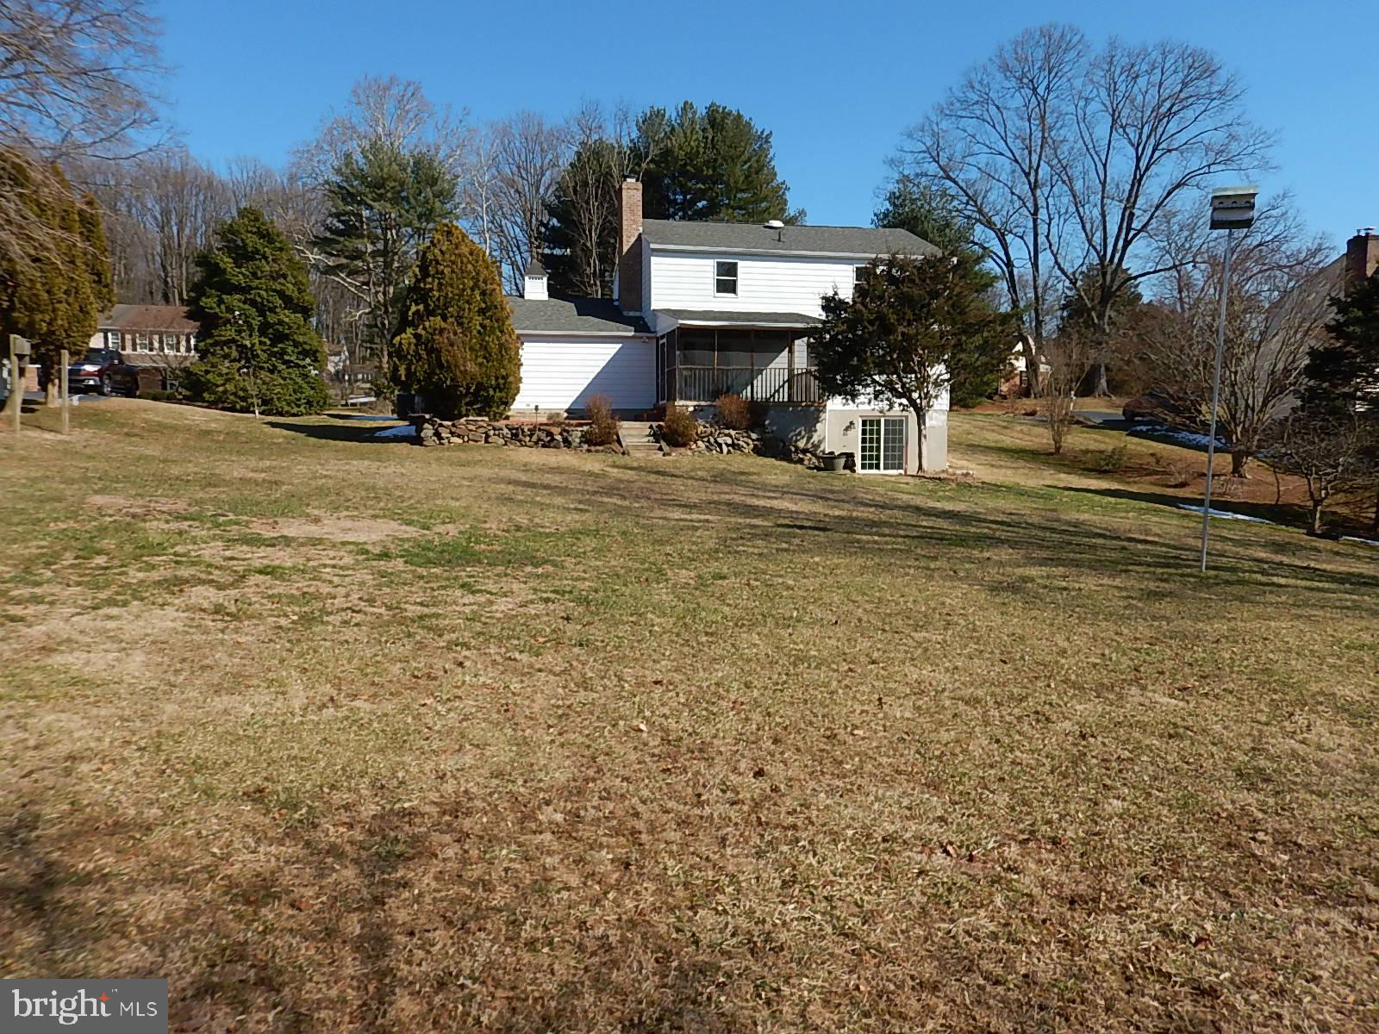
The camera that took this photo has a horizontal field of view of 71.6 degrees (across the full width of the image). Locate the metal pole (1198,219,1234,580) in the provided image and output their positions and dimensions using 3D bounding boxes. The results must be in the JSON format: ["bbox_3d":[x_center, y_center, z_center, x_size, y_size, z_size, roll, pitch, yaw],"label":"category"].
[{"bbox_3d":[6.578,-1.419,11.920,0.060,4.269,0.060,5,6,28],"label":"metal pole"}]

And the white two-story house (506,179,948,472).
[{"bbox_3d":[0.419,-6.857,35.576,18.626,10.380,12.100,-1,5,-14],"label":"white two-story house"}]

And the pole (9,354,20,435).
[{"bbox_3d":[-11.420,-2.094,16.178,0.119,1.393,0.110,-4,6,-35],"label":"pole"}]

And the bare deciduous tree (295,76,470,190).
[{"bbox_3d":[-19.632,-17.035,60.722,10.760,21.438,10.760,-2,5,-18],"label":"bare deciduous tree"}]

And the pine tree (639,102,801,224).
[{"bbox_3d":[1.759,-15.162,55.769,9.481,17.456,9.481,0,6,2],"label":"pine tree"}]

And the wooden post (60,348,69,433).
[{"bbox_3d":[-10.562,-2.111,16.176,0.107,1.429,0.110,-3,6,-33],"label":"wooden post"}]

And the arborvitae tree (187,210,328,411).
[{"bbox_3d":[-16.203,-7.666,35.910,4.808,7.722,4.808,-3,6,-24],"label":"arborvitae tree"}]

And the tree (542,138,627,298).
[{"bbox_3d":[-5.743,-14.175,56.962,6.003,16.260,6.003,-1,5,-6],"label":"tree"}]

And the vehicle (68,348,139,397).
[{"bbox_3d":[-24.826,-5.996,39.843,1.980,1.920,5.500,-2,6,-17],"label":"vehicle"}]

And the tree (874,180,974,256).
[{"bbox_3d":[12.273,-11.127,48.199,5.742,11.378,5.742,1,5,14],"label":"tree"}]

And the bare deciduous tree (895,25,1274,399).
[{"bbox_3d":[24.168,-18.426,58.465,21.435,22.266,18.000,2,6,22],"label":"bare deciduous tree"}]

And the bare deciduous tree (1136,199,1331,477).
[{"bbox_3d":[16.856,-5.503,29.627,5.267,8.504,5.267,3,6,29],"label":"bare deciduous tree"}]

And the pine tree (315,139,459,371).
[{"bbox_3d":[-16.463,-13.449,51.914,7.485,13.749,7.485,-2,6,-17],"label":"pine tree"}]

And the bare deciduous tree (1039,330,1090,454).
[{"bbox_3d":[15.584,-5.171,39.688,2.000,5.102,2.000,2,6,21],"label":"bare deciduous tree"}]

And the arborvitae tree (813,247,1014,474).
[{"bbox_3d":[7.761,-5.271,32.961,6.835,7.609,6.600,1,5,13],"label":"arborvitae tree"}]

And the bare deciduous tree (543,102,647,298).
[{"bbox_3d":[-5.026,-13.638,50.987,5.488,16.445,5.488,0,5,-5],"label":"bare deciduous tree"}]

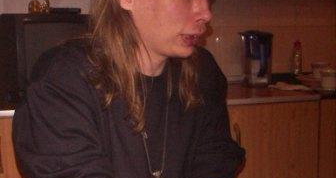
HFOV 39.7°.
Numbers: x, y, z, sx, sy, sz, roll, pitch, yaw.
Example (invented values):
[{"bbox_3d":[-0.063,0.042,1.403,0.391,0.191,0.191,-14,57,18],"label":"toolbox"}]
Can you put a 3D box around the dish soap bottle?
[{"bbox_3d":[0.636,-0.155,2.288,0.056,0.182,0.045,-3,6,-12],"label":"dish soap bottle"}]

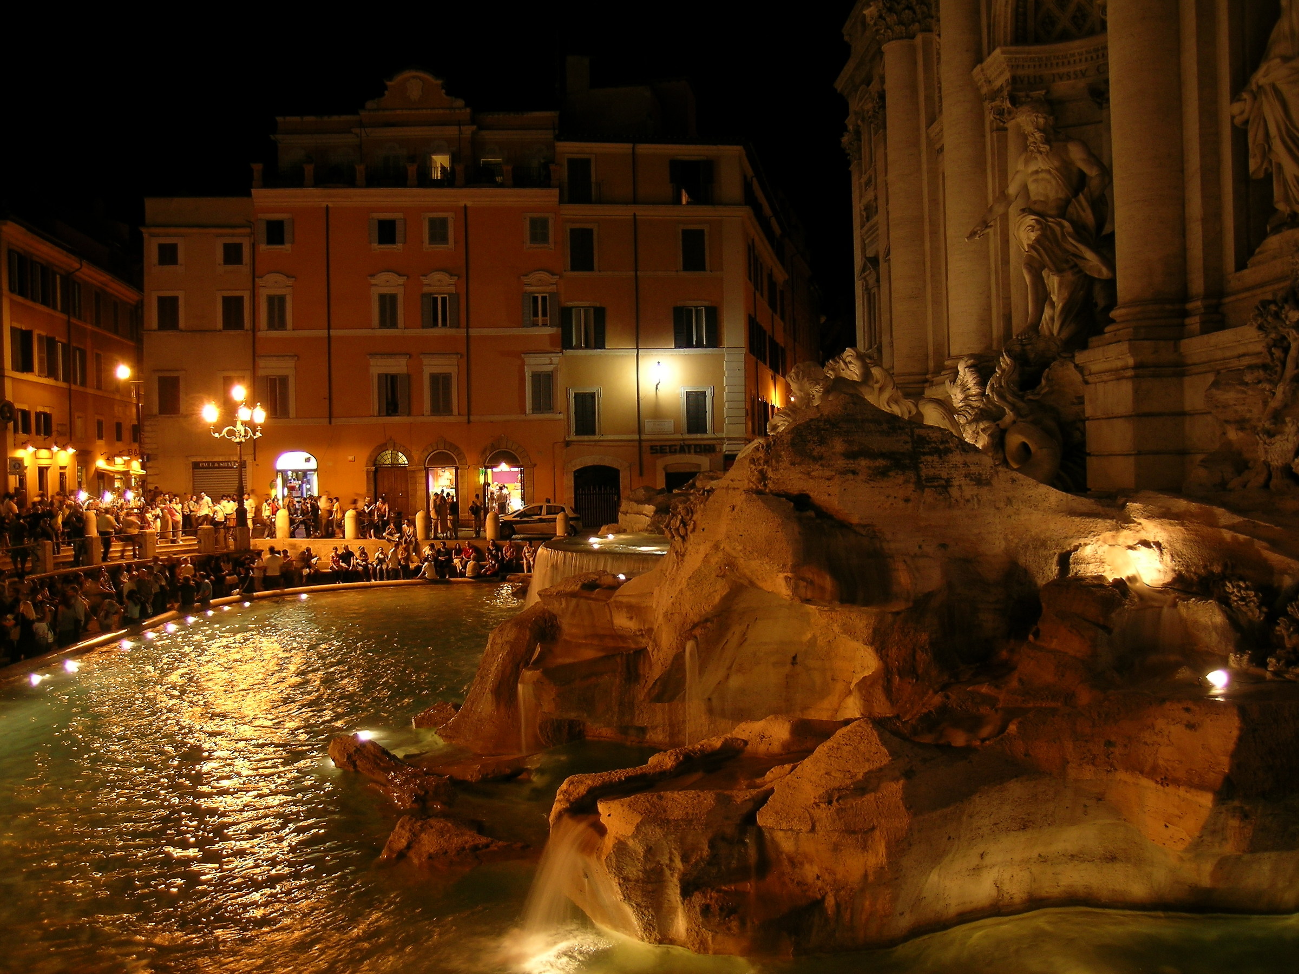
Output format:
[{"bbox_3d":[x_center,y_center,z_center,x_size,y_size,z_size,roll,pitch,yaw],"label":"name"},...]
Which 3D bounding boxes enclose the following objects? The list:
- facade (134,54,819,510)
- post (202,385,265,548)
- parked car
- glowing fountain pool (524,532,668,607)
[{"bbox_3d":[-8.400,-9.850,63.500,34.000,24.200,21.000,-1,0,-5],"label":"facade"},{"bbox_3d":[-15.750,-0.780,39.900,2.250,6.200,2.150,-1,0,0],"label":"post"},{"bbox_3d":[-4.740,1.420,43.600,4.050,1.430,1.720,-1,0,-9],"label":"parked car"},{"bbox_3d":[-0.800,2.400,27.800,5.200,1.950,8.500,-1,0,-1],"label":"glowing fountain pool"}]

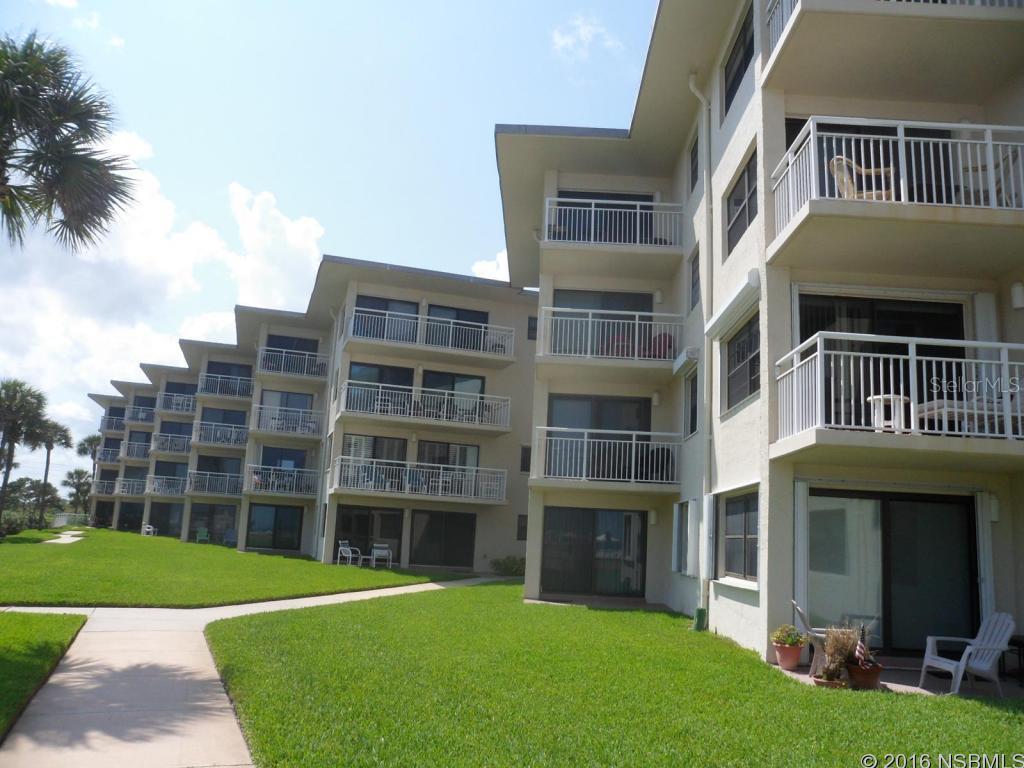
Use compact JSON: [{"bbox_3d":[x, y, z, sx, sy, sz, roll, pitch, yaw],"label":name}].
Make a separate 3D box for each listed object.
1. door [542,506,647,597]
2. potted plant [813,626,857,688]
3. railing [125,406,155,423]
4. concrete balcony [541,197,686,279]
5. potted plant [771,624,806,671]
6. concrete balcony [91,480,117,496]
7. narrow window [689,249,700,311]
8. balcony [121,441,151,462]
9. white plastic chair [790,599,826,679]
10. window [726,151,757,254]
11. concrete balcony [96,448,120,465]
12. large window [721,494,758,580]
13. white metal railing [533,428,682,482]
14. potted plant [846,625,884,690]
[{"bbox_3d":[1.890,3.859,17.646,2.400,2.000,0.120,3,-12,2],"label":"door"},{"bbox_3d":[3.493,2.943,8.410,0.474,0.639,0.453,2,-11,2],"label":"potted plant"},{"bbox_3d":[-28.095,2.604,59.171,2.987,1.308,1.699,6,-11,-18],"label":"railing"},{"bbox_3d":[2.362,-3.535,18.723,3.296,1.318,1.772,2,-11,2],"label":"concrete balcony"},{"bbox_3d":[3.328,3.166,9.337,0.433,0.525,0.433,2,-11,2],"label":"potted plant"},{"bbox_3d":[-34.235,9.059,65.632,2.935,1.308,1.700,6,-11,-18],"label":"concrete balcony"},{"bbox_3d":[3.802,-2.141,15.880,0.120,1.200,1.050,3,-12,2],"label":"narrow window"},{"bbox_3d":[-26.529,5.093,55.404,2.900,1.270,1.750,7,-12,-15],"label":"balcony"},{"bbox_3d":[3.733,2.978,9.017,0.814,0.855,0.721,0,-11,16],"label":"white plastic chair"},{"bbox_3d":[3.654,-2.814,12.199,0.120,1.220,2.000,3,-12,2],"label":"window"},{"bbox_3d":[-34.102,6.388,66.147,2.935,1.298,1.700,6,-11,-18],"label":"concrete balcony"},{"bbox_3d":[3.357,2.228,11.211,0.120,1.220,2.050,3,-12,2],"label":"large window"},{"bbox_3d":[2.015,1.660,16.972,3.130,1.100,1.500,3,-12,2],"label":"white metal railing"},{"bbox_3d":[3.677,2.847,7.978,0.350,0.660,0.350,3,-12,2],"label":"potted plant"}]

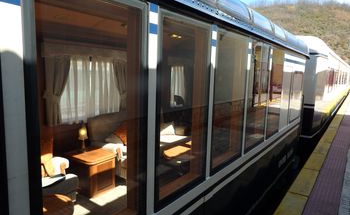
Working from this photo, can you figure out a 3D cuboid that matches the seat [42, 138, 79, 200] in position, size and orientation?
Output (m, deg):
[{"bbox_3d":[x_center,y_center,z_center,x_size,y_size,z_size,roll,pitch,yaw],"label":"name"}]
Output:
[{"bbox_3d":[-1.758,0.859,3.078,0.710,0.840,0.800,8,10,36],"label":"seat"}]

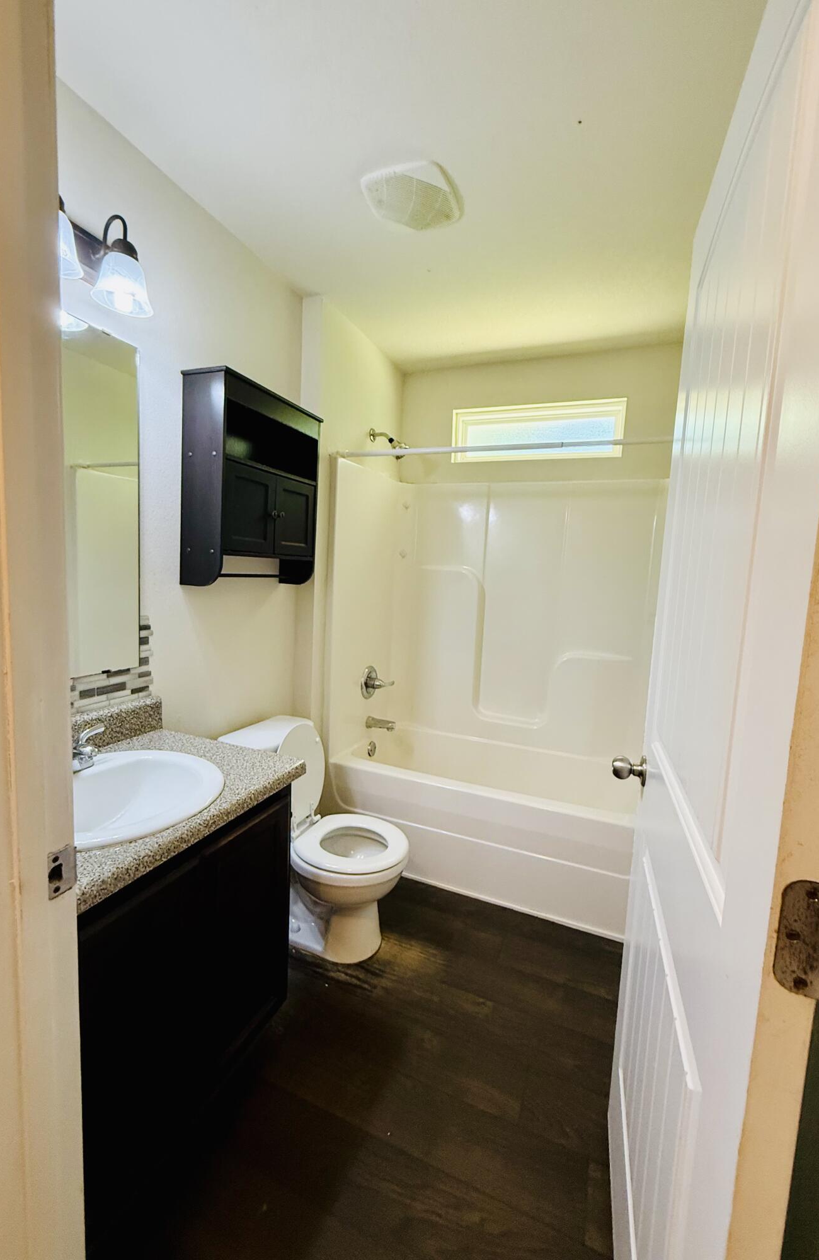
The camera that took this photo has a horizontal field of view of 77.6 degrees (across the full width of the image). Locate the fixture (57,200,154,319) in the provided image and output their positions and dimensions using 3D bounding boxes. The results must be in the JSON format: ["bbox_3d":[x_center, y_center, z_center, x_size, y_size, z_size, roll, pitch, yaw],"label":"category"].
[{"bbox_3d":[-0.801,-0.884,1.094,0.189,0.221,0.540,6,7,22],"label":"fixture"}]

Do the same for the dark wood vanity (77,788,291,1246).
[{"bbox_3d":[-0.733,0.801,1.251,0.500,0.770,0.742,6,7,22],"label":"dark wood vanity"}]

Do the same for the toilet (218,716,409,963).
[{"bbox_3d":[-0.344,0.752,1.855,0.720,0.765,0.470,6,7,22],"label":"toilet"}]

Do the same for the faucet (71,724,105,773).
[{"bbox_3d":[-0.798,0.284,1.214,0.160,0.140,0.155,6,7,22],"label":"faucet"}]

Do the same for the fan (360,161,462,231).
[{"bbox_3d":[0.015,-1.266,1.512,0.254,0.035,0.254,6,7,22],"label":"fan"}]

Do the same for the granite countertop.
[{"bbox_3d":[-0.689,0.399,1.196,0.550,0.044,0.757,6,7,22],"label":"granite countertop"}]

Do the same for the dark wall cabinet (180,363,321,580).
[{"bbox_3d":[-0.544,-0.489,1.833,0.176,0.658,0.536,6,7,22],"label":"dark wall cabinet"}]

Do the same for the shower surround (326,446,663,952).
[{"bbox_3d":[0.430,0.183,2.409,1.477,1.842,0.759,6,7,22],"label":"shower surround"}]

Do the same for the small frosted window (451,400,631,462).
[{"bbox_3d":[0.634,-1.016,2.621,0.868,0.276,0.060,6,7,22],"label":"small frosted window"}]

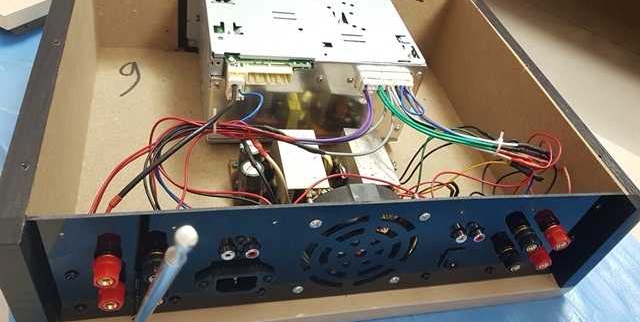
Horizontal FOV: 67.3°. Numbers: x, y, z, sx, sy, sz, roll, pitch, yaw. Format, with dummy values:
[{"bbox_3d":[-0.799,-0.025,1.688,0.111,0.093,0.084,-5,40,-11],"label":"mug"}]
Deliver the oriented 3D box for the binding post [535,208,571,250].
[{"bbox_3d":[0.166,0.050,0.342,0.014,0.014,0.028,-1,46,-17],"label":"binding post"}]

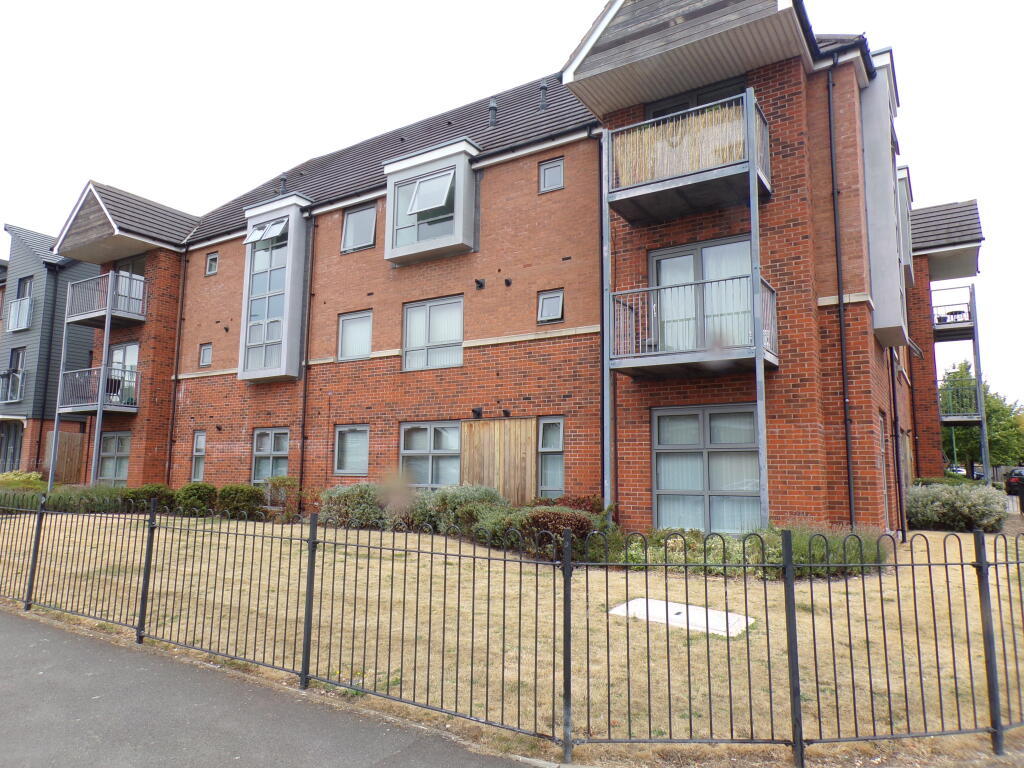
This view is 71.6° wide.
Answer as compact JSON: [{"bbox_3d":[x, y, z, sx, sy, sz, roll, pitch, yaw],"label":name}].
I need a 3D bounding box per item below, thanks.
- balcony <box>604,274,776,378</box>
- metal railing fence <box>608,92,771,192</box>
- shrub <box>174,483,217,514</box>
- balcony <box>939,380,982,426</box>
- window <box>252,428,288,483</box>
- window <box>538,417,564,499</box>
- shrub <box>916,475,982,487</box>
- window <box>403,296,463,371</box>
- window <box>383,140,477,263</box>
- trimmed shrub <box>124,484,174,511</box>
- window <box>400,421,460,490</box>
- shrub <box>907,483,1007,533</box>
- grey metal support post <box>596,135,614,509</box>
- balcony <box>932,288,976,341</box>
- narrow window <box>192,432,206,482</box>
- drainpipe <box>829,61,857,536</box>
[{"bbox_3d":[2.804,-0.867,11.123,2.420,1.230,0.920,-4,-9,34],"label":"balcony"},{"bbox_3d":[2.804,-3.605,11.317,2.280,1.090,1.150,-4,-9,34],"label":"metal railing fence"},{"bbox_3d":[-7.845,2.853,17.668,1.001,0.796,1.001,-4,-9,34],"label":"shrub"},{"bbox_3d":[13.343,0.595,21.024,1.080,1.230,2.300,-4,-9,34],"label":"balcony"},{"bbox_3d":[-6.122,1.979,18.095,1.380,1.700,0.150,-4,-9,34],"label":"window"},{"bbox_3d":[0.768,1.576,13.539,0.560,1.910,0.120,-4,-9,32],"label":"window"},{"bbox_3d":[11.814,3.127,19.141,1.600,1.150,1.400,-4,-9,32],"label":"shrub"},{"bbox_3d":[-1.726,-1.092,15.482,1.680,1.550,0.110,-4,-9,32],"label":"window"},{"bbox_3d":[-1.759,-3.871,15.444,2.300,2.220,0.650,-4,-9,34],"label":"window"},{"bbox_3d":[-9.469,3.002,18.734,1.200,0.770,0.950,-4,-9,32],"label":"trimmed shrub"},{"bbox_3d":[-1.768,1.765,15.176,1.680,1.950,0.100,-4,-9,34],"label":"window"},{"bbox_3d":[9.288,2.564,14.889,1.779,0.984,1.423,-4,-9,34],"label":"shrub"},{"bbox_3d":[1.474,-0.823,11.119,0.090,6.670,0.090,-4,-9,32],"label":"grey metal support post"},{"bbox_3d":[13.537,-2.085,21.751,1.020,1.160,2.550,-4,-9,32],"label":"balcony"},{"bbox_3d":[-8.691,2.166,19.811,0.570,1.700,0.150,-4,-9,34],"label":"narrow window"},{"bbox_3d":[5.044,-1.416,10.860,0.090,7.400,0.120,-4,-9,34],"label":"drainpipe"}]

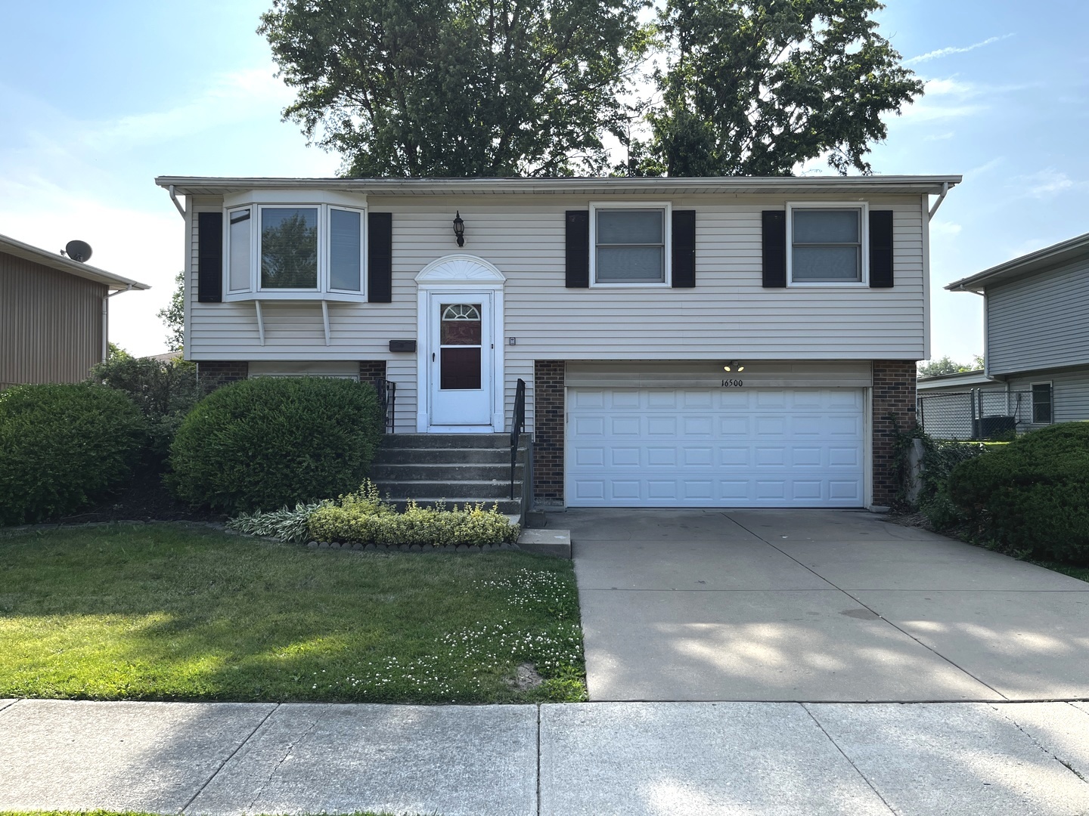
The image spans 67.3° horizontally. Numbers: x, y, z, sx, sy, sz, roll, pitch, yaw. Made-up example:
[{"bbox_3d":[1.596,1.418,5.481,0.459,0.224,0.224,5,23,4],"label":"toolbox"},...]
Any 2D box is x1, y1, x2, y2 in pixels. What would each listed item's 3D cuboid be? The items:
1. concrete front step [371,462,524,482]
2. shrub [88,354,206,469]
[{"bbox_3d":[-1.317,0.882,10.835,2.125,0.200,0.290,0,-1,0],"label":"concrete front step"},{"bbox_3d":[-6.200,0.089,12.850,2.000,1.830,1.700,0,-1,0],"label":"shrub"}]

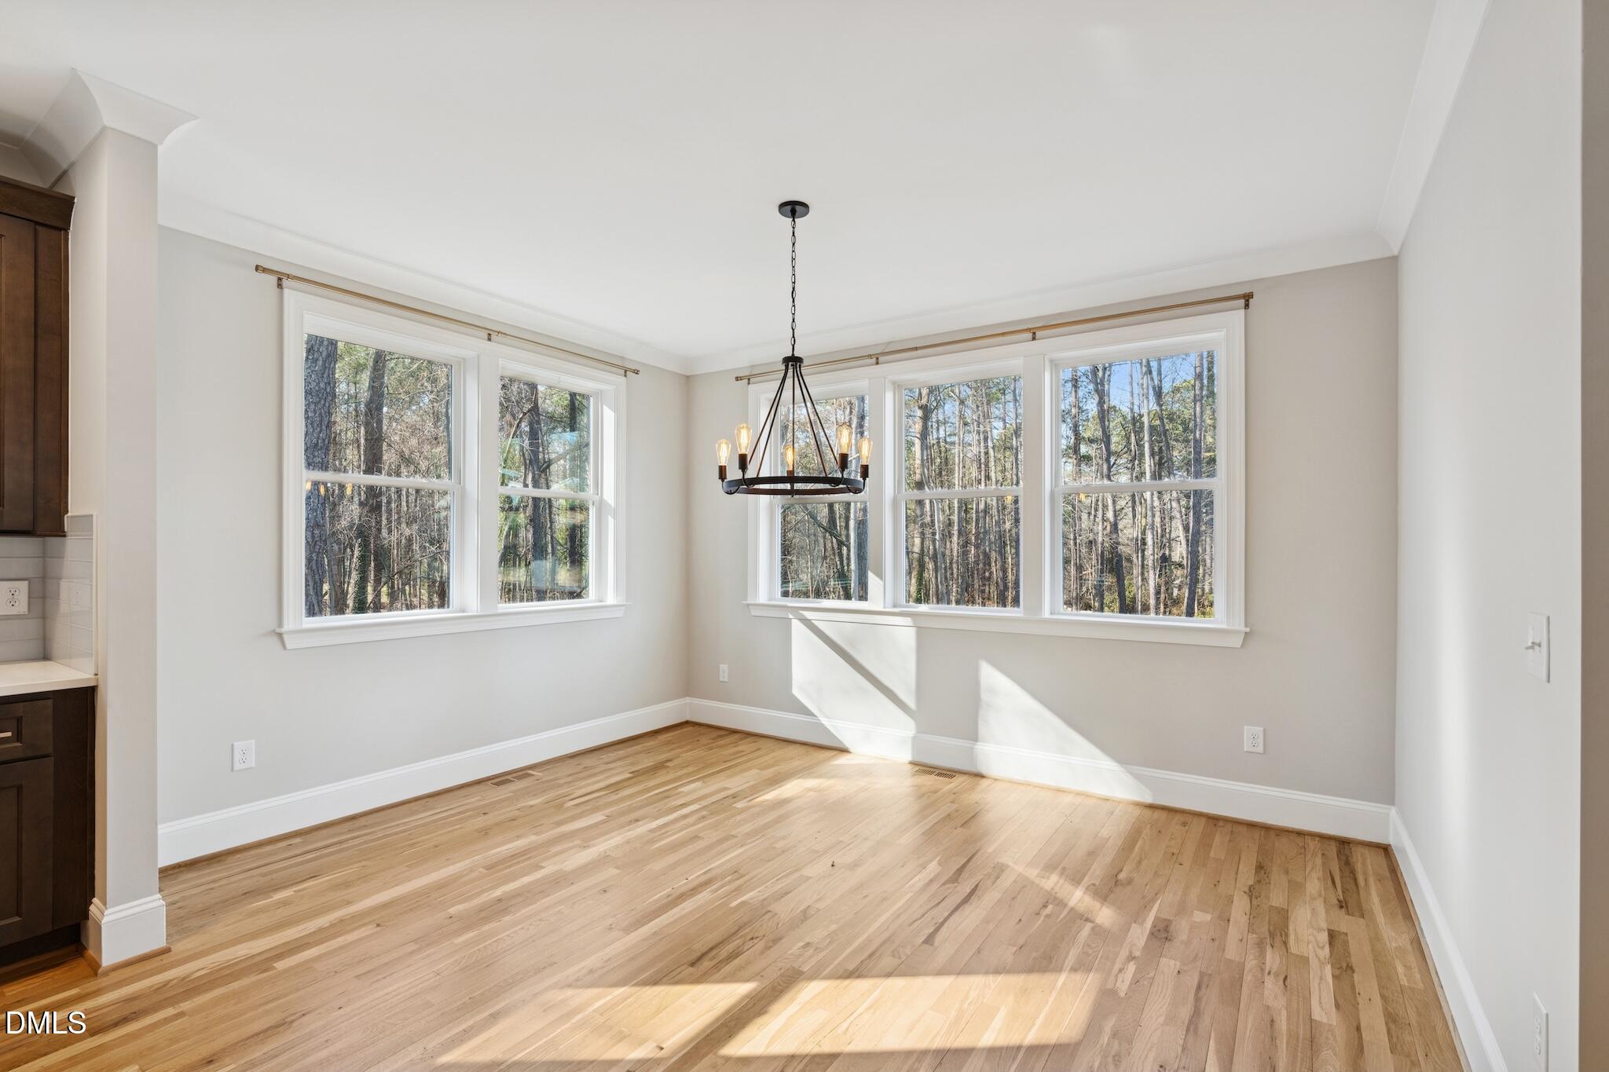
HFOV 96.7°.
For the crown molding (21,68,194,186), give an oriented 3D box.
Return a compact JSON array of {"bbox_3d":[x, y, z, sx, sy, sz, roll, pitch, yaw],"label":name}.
[{"bbox_3d":[-2.368,-1.309,2.423,0.736,0.105,0.288,0,-1,34],"label":"crown molding"}]

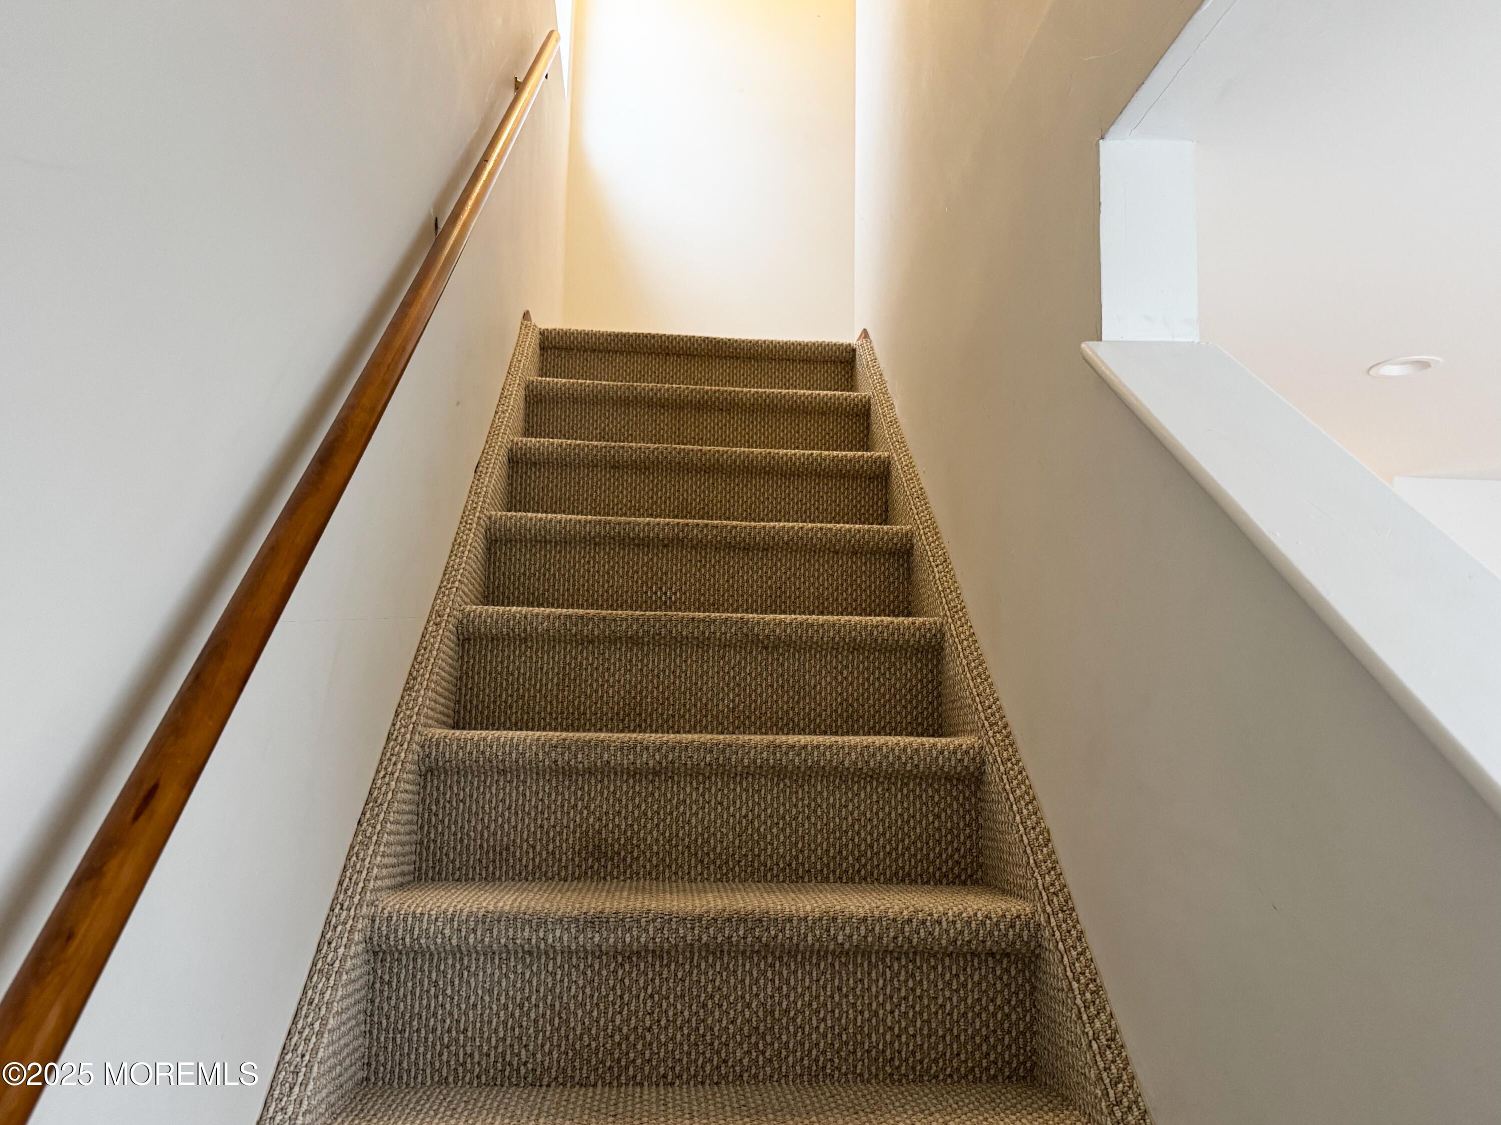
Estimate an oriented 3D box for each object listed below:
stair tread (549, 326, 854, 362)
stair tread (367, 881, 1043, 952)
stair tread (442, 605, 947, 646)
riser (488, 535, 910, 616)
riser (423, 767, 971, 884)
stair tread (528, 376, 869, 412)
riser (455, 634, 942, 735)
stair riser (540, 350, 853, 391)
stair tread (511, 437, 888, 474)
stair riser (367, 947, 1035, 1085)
[{"bbox_3d":[-0.146,-0.576,2.964,0.850,0.046,0.251,2,-8,-4],"label":"stair tread"},{"bbox_3d":[-0.060,0.486,1.442,0.850,0.046,0.251,2,-8,-4],"label":"stair tread"},{"bbox_3d":[-0.089,0.132,1.949,0.850,0.046,0.251,2,-8,-4],"label":"stair tread"},{"bbox_3d":[-0.098,0.045,2.096,0.850,0.168,0.025,2,-8,-4],"label":"riser"},{"bbox_3d":[-0.069,0.399,1.589,0.850,0.168,0.025,2,-8,-4],"label":"riser"},{"bbox_3d":[-0.132,-0.399,2.710,0.850,0.046,0.251,2,-8,-4],"label":"stair tread"},{"bbox_3d":[-0.083,0.222,1.842,0.850,0.168,0.025,2,-8,-4],"label":"riser"},{"bbox_3d":[-0.141,-0.485,2.857,0.850,0.168,0.025,2,-8,-4],"label":"stair riser"},{"bbox_3d":[-0.118,-0.222,2.457,0.850,0.046,0.251,2,-8,-4],"label":"stair tread"},{"bbox_3d":[-0.054,0.576,1.335,0.850,0.168,0.025,2,-8,-4],"label":"stair riser"}]

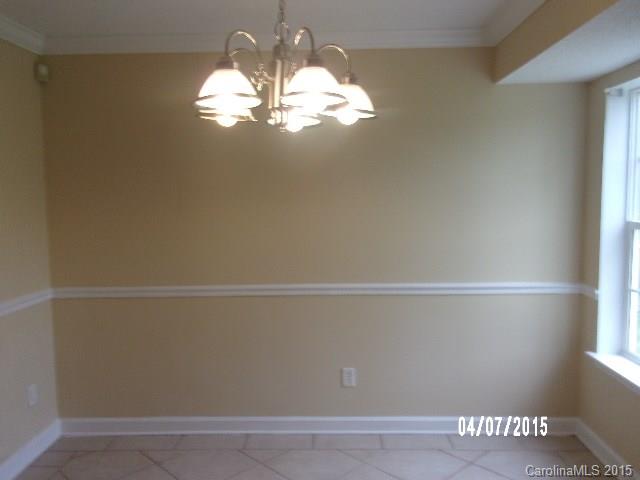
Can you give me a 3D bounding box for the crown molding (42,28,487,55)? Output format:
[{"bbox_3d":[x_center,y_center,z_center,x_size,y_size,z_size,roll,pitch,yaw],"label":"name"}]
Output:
[{"bbox_3d":[-0.345,-1.179,3.069,2.700,0.086,0.086,-1,4,1],"label":"crown molding"}]

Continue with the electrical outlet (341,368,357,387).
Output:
[{"bbox_3d":[0.182,0.860,3.241,0.073,0.115,0.008,-1,4,1],"label":"electrical outlet"}]

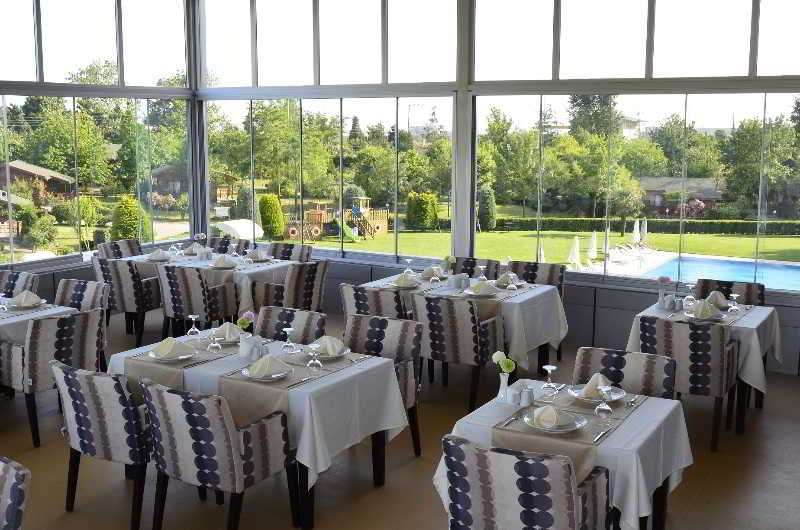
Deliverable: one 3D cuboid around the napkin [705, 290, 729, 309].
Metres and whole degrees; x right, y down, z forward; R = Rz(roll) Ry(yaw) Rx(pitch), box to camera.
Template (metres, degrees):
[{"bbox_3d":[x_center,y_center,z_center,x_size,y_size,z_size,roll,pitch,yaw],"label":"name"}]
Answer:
[{"bbox_3d":[2.315,0.251,6.333,0.170,0.105,0.140,5,10,30],"label":"napkin"}]

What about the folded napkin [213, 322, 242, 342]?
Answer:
[{"bbox_3d":[-1.062,0.410,5.379,0.180,0.110,0.140,6,11,31],"label":"folded napkin"}]

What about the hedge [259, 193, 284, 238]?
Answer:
[{"bbox_3d":[-9.590,-3.581,64.307,1.941,3.472,1.941,-1,9,-8],"label":"hedge"}]

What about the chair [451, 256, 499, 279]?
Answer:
[{"bbox_3d":[0.561,0.383,8.094,0.550,0.840,0.600,5,10,30],"label":"chair"}]

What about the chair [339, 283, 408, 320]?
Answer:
[{"bbox_3d":[-0.101,0.545,7.081,0.550,0.840,0.600,5,10,30],"label":"chair"}]

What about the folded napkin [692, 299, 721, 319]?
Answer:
[{"bbox_3d":[2.133,0.300,6.027,0.175,0.105,0.140,5,10,30],"label":"folded napkin"}]

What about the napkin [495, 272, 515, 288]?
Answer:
[{"bbox_3d":[0.883,0.117,7.158,0.200,0.100,0.160,5,10,30],"label":"napkin"}]

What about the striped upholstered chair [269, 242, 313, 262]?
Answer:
[{"bbox_3d":[-1.271,0.254,8.885,0.570,0.860,0.570,6,11,31],"label":"striped upholstered chair"}]

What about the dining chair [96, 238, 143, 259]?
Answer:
[{"bbox_3d":[-2.730,0.198,9.064,0.610,0.870,0.550,5,10,30],"label":"dining chair"}]

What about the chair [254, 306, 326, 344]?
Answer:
[{"bbox_3d":[-0.855,0.774,5.559,0.550,0.870,0.610,5,10,30],"label":"chair"}]

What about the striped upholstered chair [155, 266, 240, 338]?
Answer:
[{"bbox_3d":[-1.859,0.382,8.163,0.560,0.840,0.600,5,10,30],"label":"striped upholstered chair"}]

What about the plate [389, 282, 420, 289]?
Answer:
[{"bbox_3d":[0.038,0.174,7.215,0.280,0.025,0.280,0,9,0],"label":"plate"}]

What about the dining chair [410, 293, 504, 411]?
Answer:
[{"bbox_3d":[0.458,0.606,6.675,0.550,0.840,0.600,5,10,30],"label":"dining chair"}]

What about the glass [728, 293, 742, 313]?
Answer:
[{"bbox_3d":[2.391,0.289,6.148,0.080,0.160,0.080,6,11,31],"label":"glass"}]

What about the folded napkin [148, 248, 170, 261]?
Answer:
[{"bbox_3d":[-2.385,-0.113,8.572,0.200,0.100,0.160,5,10,30],"label":"folded napkin"}]

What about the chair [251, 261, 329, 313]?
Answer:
[{"bbox_3d":[-1.068,0.374,8.151,0.570,0.860,0.570,6,11,31],"label":"chair"}]

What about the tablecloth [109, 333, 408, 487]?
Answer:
[{"bbox_3d":[-0.867,0.759,5.037,1.520,0.460,0.890,5,10,30],"label":"tablecloth"}]

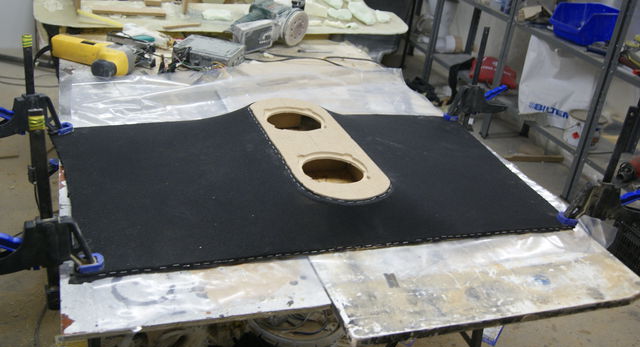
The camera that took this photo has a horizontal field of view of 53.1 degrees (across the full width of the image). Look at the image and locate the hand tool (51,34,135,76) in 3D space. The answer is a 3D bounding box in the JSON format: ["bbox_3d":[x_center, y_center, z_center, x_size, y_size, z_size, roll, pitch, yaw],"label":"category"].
[{"bbox_3d":[-0.635,-0.345,1.836,0.224,0.073,0.094,13,25,13],"label":"hand tool"}]

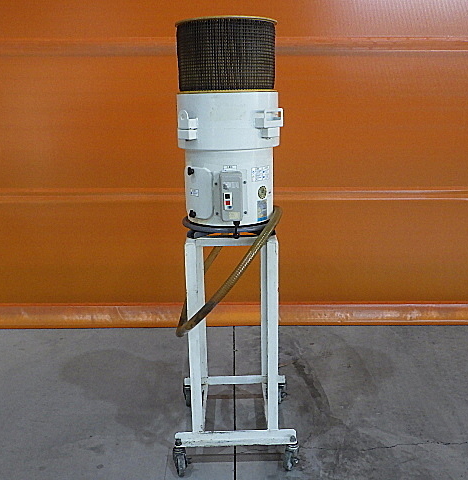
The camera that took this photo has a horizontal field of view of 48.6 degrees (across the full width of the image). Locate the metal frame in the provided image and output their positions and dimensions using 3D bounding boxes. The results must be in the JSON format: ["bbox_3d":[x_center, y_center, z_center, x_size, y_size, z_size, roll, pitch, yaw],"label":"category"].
[{"bbox_3d":[0.001,0.392,2.068,0.469,0.914,0.510,-1,15,0],"label":"metal frame"}]

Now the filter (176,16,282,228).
[{"bbox_3d":[-0.013,-0.410,1.867,0.381,0.687,0.386,-1,15,0],"label":"filter"}]

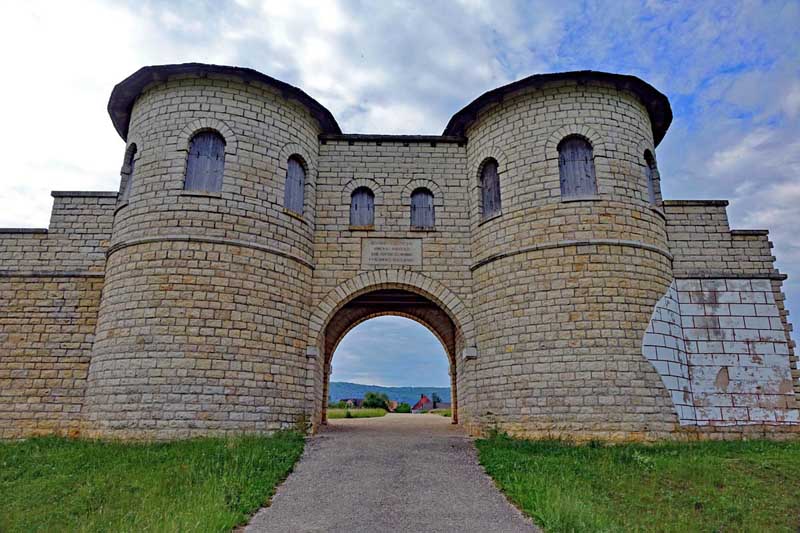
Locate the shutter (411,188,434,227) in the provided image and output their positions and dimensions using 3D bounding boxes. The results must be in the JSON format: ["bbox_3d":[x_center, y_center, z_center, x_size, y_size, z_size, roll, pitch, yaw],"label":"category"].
[{"bbox_3d":[0.611,-1.509,14.268,0.610,1.155,0.120,0,-18,0],"label":"shutter"}]

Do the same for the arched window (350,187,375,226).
[{"bbox_3d":[-0.979,-1.548,14.258,0.610,1.143,0.280,0,-18,0],"label":"arched window"}]

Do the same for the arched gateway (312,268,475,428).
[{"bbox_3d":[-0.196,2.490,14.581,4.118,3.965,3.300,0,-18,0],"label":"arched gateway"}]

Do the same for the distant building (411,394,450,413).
[{"bbox_3d":[10.929,48.150,184.970,13.200,7.000,10.000,0,-18,0],"label":"distant building"}]

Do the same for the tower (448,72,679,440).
[{"bbox_3d":[4.396,0.043,14.350,6.056,8.870,6.056,0,-18,0],"label":"tower"}]

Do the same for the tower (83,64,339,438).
[{"bbox_3d":[-4.804,-0.015,14.235,6.056,8.870,6.056,0,-18,0],"label":"tower"}]

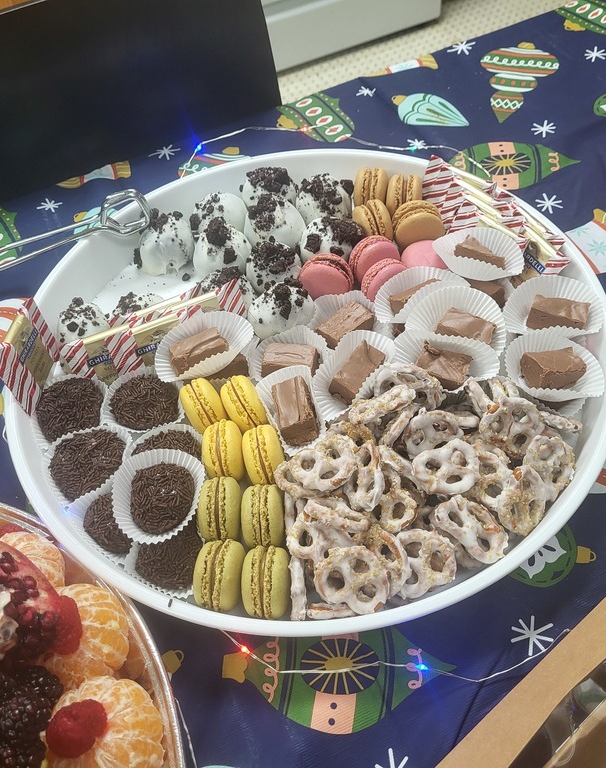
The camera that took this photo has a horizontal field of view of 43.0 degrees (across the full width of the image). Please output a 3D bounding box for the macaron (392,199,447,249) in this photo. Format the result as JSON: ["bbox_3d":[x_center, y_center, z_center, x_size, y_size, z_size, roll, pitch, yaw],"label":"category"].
[{"bbox_3d":[0.091,-0.122,0.600,0.041,0.041,0.026,-18,45,-8],"label":"macaron"}]

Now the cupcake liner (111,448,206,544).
[{"bbox_3d":[-0.091,0.072,0.486,0.059,0.030,0.059,-3,71,-6],"label":"cupcake liner"}]

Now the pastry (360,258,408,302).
[{"bbox_3d":[0.062,-0.074,0.573,0.041,0.041,0.026,-33,39,0],"label":"pastry"}]

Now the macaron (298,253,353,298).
[{"bbox_3d":[0.016,-0.079,0.578,0.041,0.041,0.026,20,41,19],"label":"macaron"}]

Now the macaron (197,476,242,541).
[{"bbox_3d":[-0.049,0.073,0.443,0.025,0.040,0.040,-5,52,2],"label":"macaron"}]

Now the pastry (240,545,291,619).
[{"bbox_3d":[-0.022,0.120,0.466,0.026,0.043,0.043,-5,53,2],"label":"pastry"}]

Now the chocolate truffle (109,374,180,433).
[{"bbox_3d":[-0.103,0.013,0.499,0.046,0.032,0.046,-3,52,4],"label":"chocolate truffle"}]

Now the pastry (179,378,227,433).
[{"bbox_3d":[-0.063,0.016,0.489,0.025,0.040,0.040,-23,54,-12],"label":"pastry"}]

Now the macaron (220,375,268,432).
[{"bbox_3d":[-0.040,0.013,0.517,0.026,0.041,0.041,-31,90,-4],"label":"macaron"}]

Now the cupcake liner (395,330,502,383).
[{"bbox_3d":[0.093,-0.011,0.507,0.072,0.025,0.052,3,58,6],"label":"cupcake liner"}]

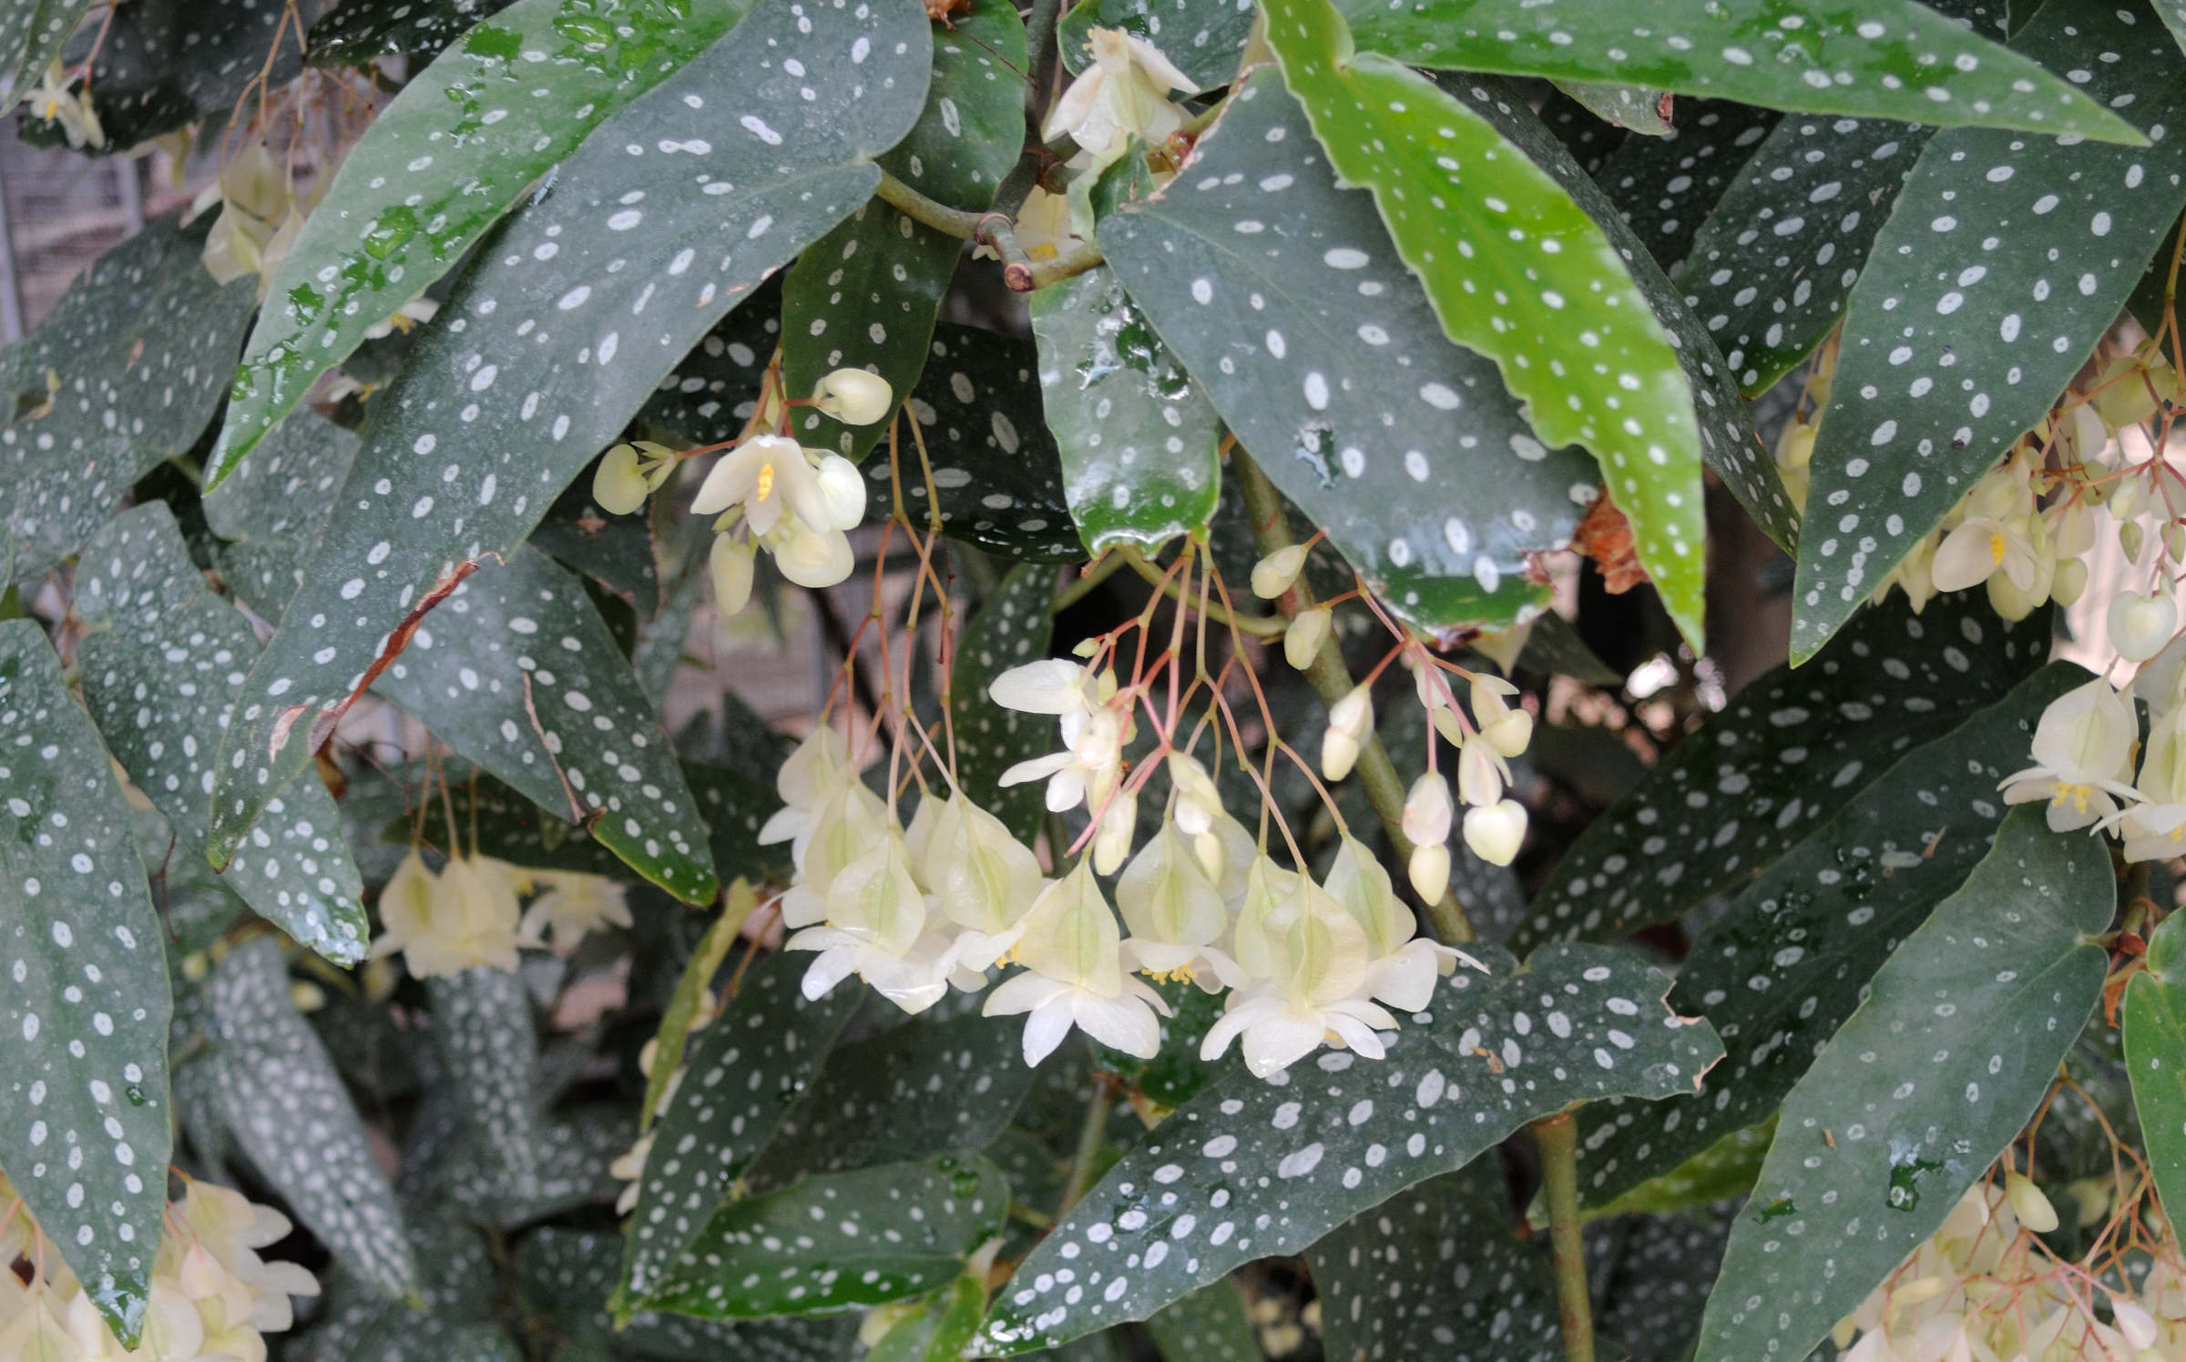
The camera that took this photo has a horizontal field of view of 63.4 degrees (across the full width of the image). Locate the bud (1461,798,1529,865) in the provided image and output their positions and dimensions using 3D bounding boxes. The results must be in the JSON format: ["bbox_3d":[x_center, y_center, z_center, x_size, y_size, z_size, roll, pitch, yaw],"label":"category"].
[{"bbox_3d":[0.100,0.037,0.438,0.015,0.016,0.010,0,10,0],"label":"bud"}]

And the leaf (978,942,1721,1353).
[{"bbox_3d":[0.071,0.120,0.459,0.200,0.021,0.061,-19,51,-14],"label":"leaf"}]

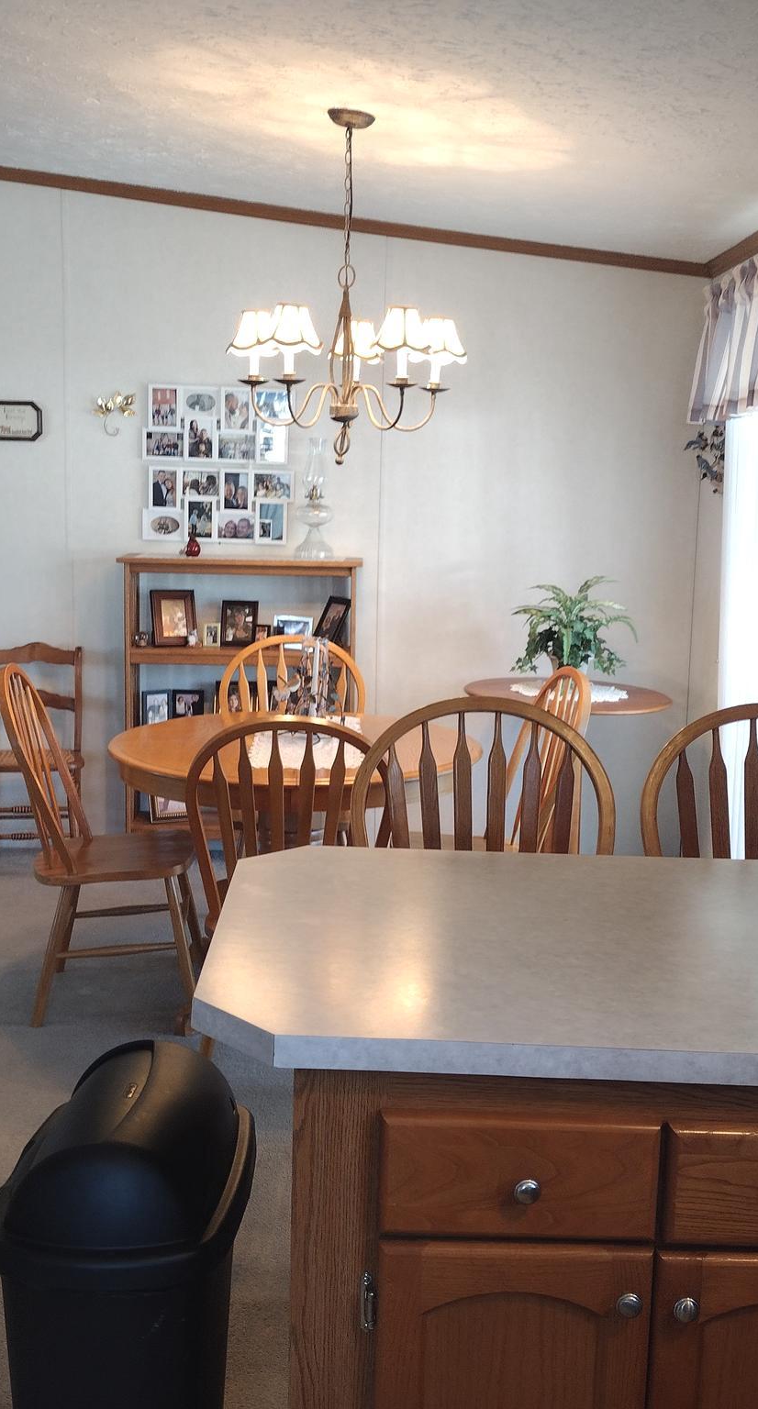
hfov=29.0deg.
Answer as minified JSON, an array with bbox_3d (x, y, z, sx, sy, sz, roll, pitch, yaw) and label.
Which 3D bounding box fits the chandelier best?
[{"bbox_3d":[-0.092,-1.150,4.094,0.670,0.955,0.670,1,8,-1],"label":"chandelier"}]

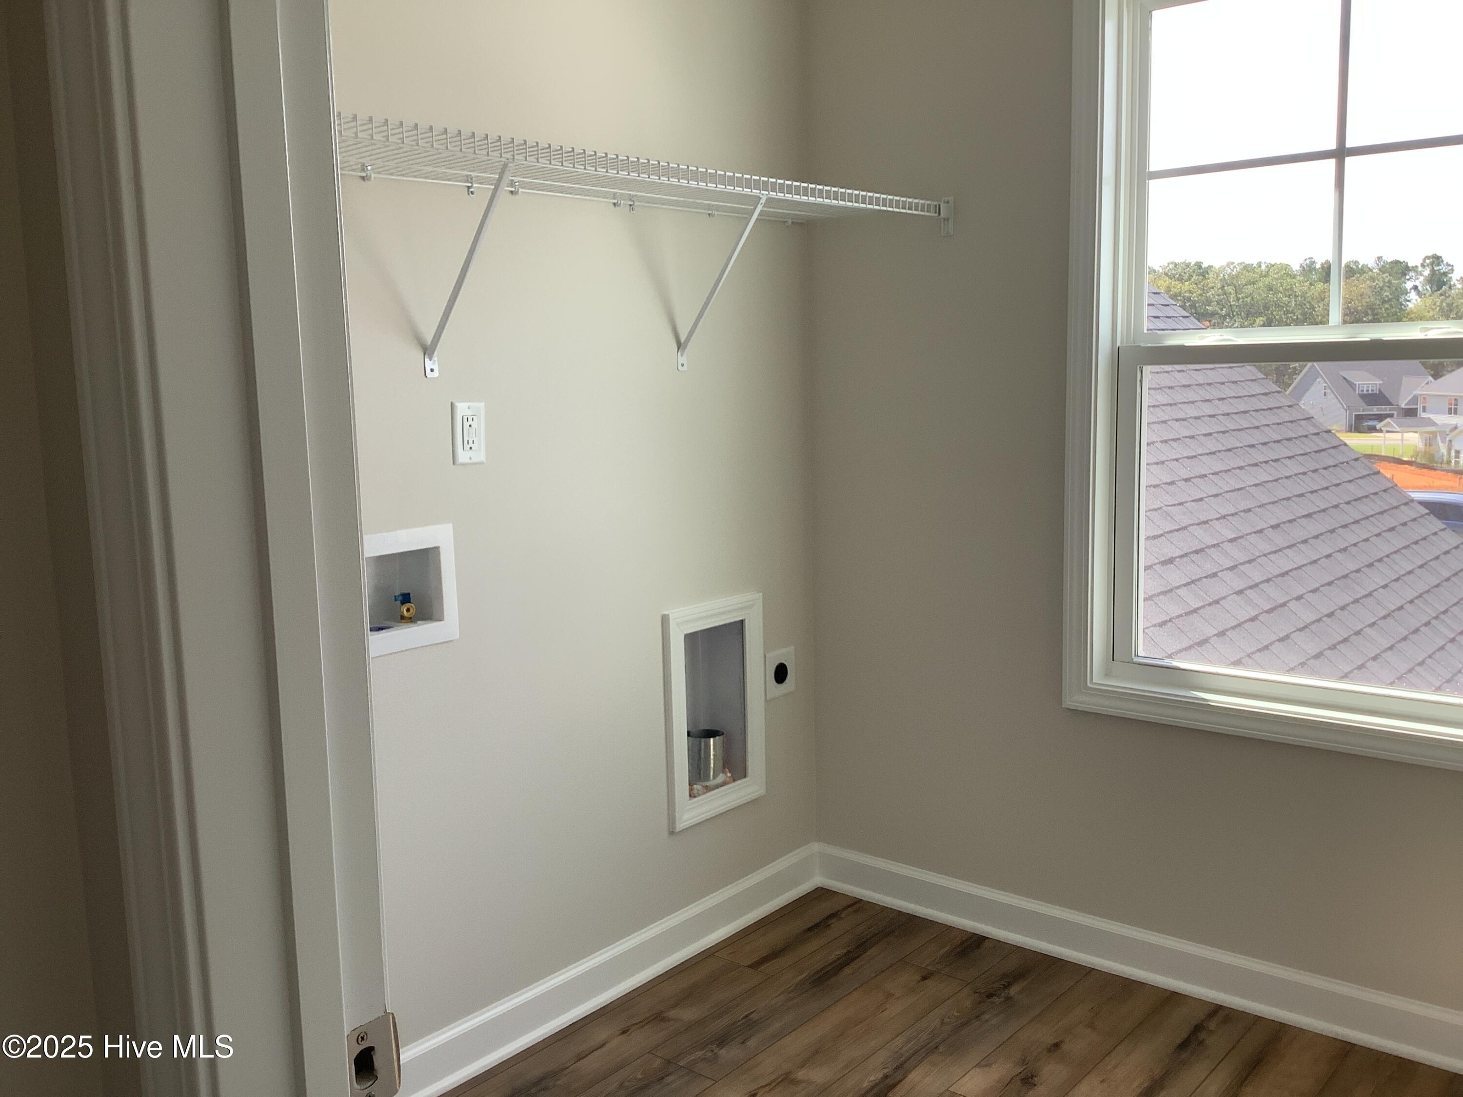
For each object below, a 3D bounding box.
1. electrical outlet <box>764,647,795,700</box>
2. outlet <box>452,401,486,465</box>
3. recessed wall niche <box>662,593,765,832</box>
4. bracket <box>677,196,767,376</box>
[{"bbox_3d":[0.126,0.309,3.243,0.008,0.115,0.116,5,11,39],"label":"electrical outlet"},{"bbox_3d":[-0.485,-0.214,2.430,0.008,0.115,0.071,5,11,39],"label":"outlet"},{"bbox_3d":[-0.073,0.367,3.073,0.130,0.499,0.332,5,11,39],"label":"recessed wall niche"},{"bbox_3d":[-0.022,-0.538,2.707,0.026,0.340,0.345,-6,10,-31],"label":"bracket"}]

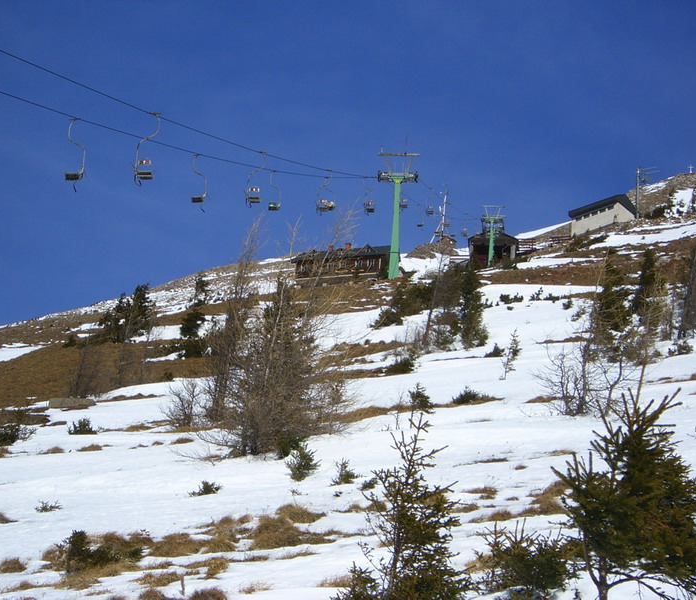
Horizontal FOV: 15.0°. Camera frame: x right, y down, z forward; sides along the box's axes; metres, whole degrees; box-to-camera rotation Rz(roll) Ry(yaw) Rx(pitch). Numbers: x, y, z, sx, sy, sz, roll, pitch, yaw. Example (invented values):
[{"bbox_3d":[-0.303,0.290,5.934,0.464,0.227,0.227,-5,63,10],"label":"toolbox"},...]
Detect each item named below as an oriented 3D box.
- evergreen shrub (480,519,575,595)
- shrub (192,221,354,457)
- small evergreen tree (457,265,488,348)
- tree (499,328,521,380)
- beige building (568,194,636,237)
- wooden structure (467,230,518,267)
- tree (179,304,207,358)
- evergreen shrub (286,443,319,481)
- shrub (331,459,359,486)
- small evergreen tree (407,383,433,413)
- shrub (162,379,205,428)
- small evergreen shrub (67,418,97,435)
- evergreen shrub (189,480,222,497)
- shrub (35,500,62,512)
[{"bbox_3d":[1.754,2.557,26.000,1.000,0.720,0.950,2,-16,0],"label":"evergreen shrub"},{"bbox_3d":[-1.559,0.876,57.000,3.400,5.100,3.200,2,-16,0],"label":"shrub"},{"bbox_3d":[4.159,0.217,88.000,1.069,2.905,1.015,2,-15,0],"label":"small evergreen tree"},{"bbox_3d":[4.230,1.427,69.000,0.576,1.410,0.519,2,-15,0],"label":"tree"},{"bbox_3d":[37.840,-12.533,392.000,4.300,3.800,10.300,15,-21,-38],"label":"beige building"},{"bbox_3d":[20.634,-7.130,373.000,7.000,5.000,6.500,1,-16,4],"label":"wooden structure"},{"bbox_3d":[-6.782,1.378,115.000,1.200,2.300,1.200,2,-16,0],"label":"tree"},{"bbox_3d":[-0.674,2.391,39.000,0.474,0.582,0.450,2,-15,0],"label":"evergreen shrub"},{"bbox_3d":[-0.059,2.882,44.000,0.470,0.440,0.450,2,-16,0],"label":"shrub"},{"bbox_3d":[1.790,2.444,66.000,0.650,0.750,0.650,2,-16,0],"label":"small evergreen tree"},{"bbox_3d":[-3.684,2.318,59.000,0.941,1.159,0.847,2,-15,0],"label":"shrub"},{"bbox_3d":[-5.968,2.833,59.000,0.672,0.371,0.605,2,-15,0],"label":"small evergreen shrub"},{"bbox_3d":[-2.070,2.719,38.000,0.462,0.239,0.378,2,-15,0],"label":"evergreen shrub"},{"bbox_3d":[-4.206,2.900,37.000,0.393,0.174,0.326,2,-15,0],"label":"shrub"}]

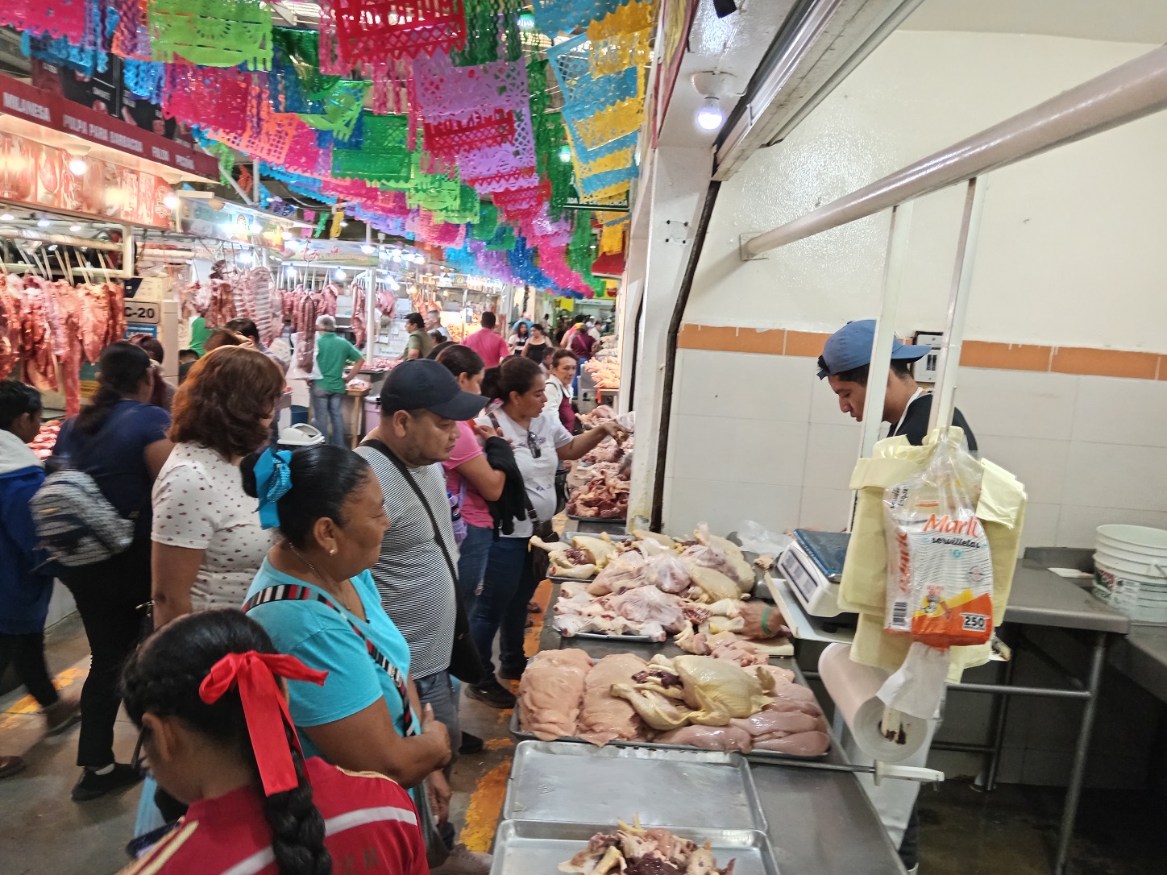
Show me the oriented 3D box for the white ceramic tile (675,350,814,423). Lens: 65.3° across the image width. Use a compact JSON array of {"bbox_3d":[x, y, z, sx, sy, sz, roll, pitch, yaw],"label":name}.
[{"bbox_3d":[0.620,-0.194,3.490,0.500,0.250,0.010,4,8,1],"label":"white ceramic tile"}]

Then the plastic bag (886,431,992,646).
[{"bbox_3d":[0.495,0.151,1.280,0.130,0.275,0.090,5,8,11],"label":"plastic bag"}]

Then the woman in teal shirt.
[{"bbox_3d":[-0.434,0.774,1.640,0.400,1.550,0.480,1,8,-14],"label":"woman in teal shirt"}]

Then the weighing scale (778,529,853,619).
[{"bbox_3d":[0.625,0.306,1.985,0.330,0.115,0.360,4,8,1],"label":"weighing scale"}]

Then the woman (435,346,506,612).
[{"bbox_3d":[-0.436,0.478,3.437,0.400,1.620,0.460,2,8,-11],"label":"woman"}]

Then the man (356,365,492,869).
[{"bbox_3d":[-0.446,0.611,2.446,0.420,1.640,0.520,5,8,11],"label":"man"}]

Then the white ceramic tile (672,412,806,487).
[{"bbox_3d":[0.607,0.053,3.526,0.500,0.250,0.010,4,8,1],"label":"white ceramic tile"}]

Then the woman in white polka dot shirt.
[{"bbox_3d":[-0.920,0.607,2.308,0.360,1.630,0.470,4,8,1],"label":"woman in white polka dot shirt"}]

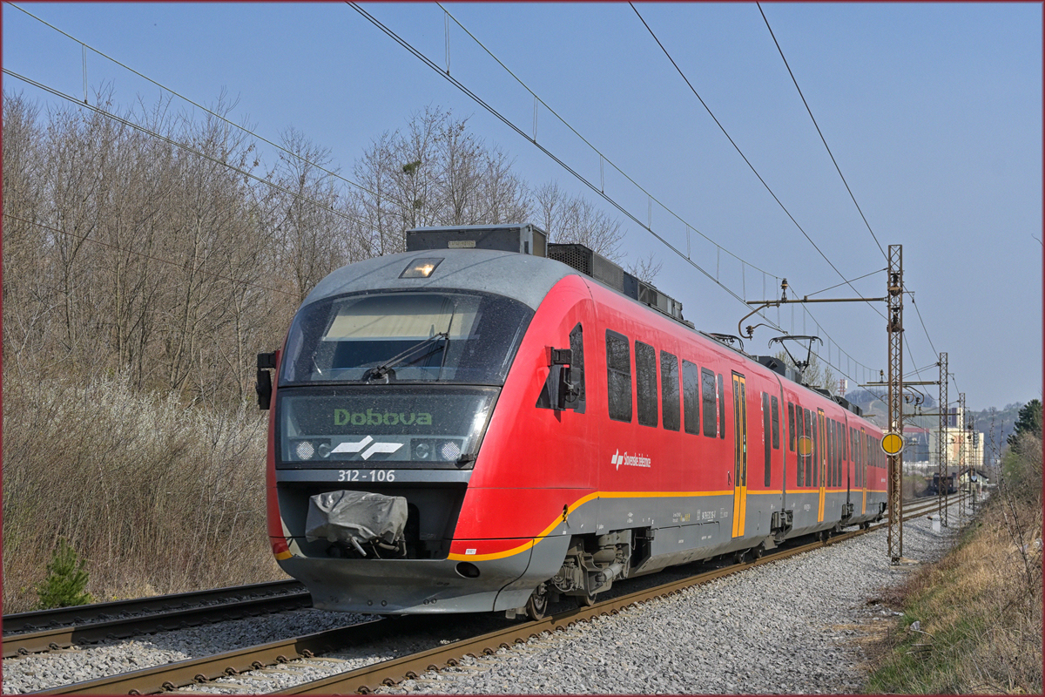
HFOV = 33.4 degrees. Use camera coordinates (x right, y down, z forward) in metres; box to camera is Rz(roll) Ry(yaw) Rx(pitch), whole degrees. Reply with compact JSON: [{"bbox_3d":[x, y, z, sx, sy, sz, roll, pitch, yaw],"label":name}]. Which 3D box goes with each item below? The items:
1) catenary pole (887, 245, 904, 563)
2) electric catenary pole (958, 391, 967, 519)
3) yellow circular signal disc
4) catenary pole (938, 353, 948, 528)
[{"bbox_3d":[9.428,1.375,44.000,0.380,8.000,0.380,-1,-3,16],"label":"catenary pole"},{"bbox_3d":[28.564,6.894,113.000,0.370,8.100,0.370,-1,-3,16],"label":"electric catenary pole"},{"bbox_3d":[9.277,2.387,43.600,0.570,0.570,0.050,-1,-3,14],"label":"yellow circular signal disc"},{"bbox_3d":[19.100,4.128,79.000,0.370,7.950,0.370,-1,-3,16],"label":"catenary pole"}]

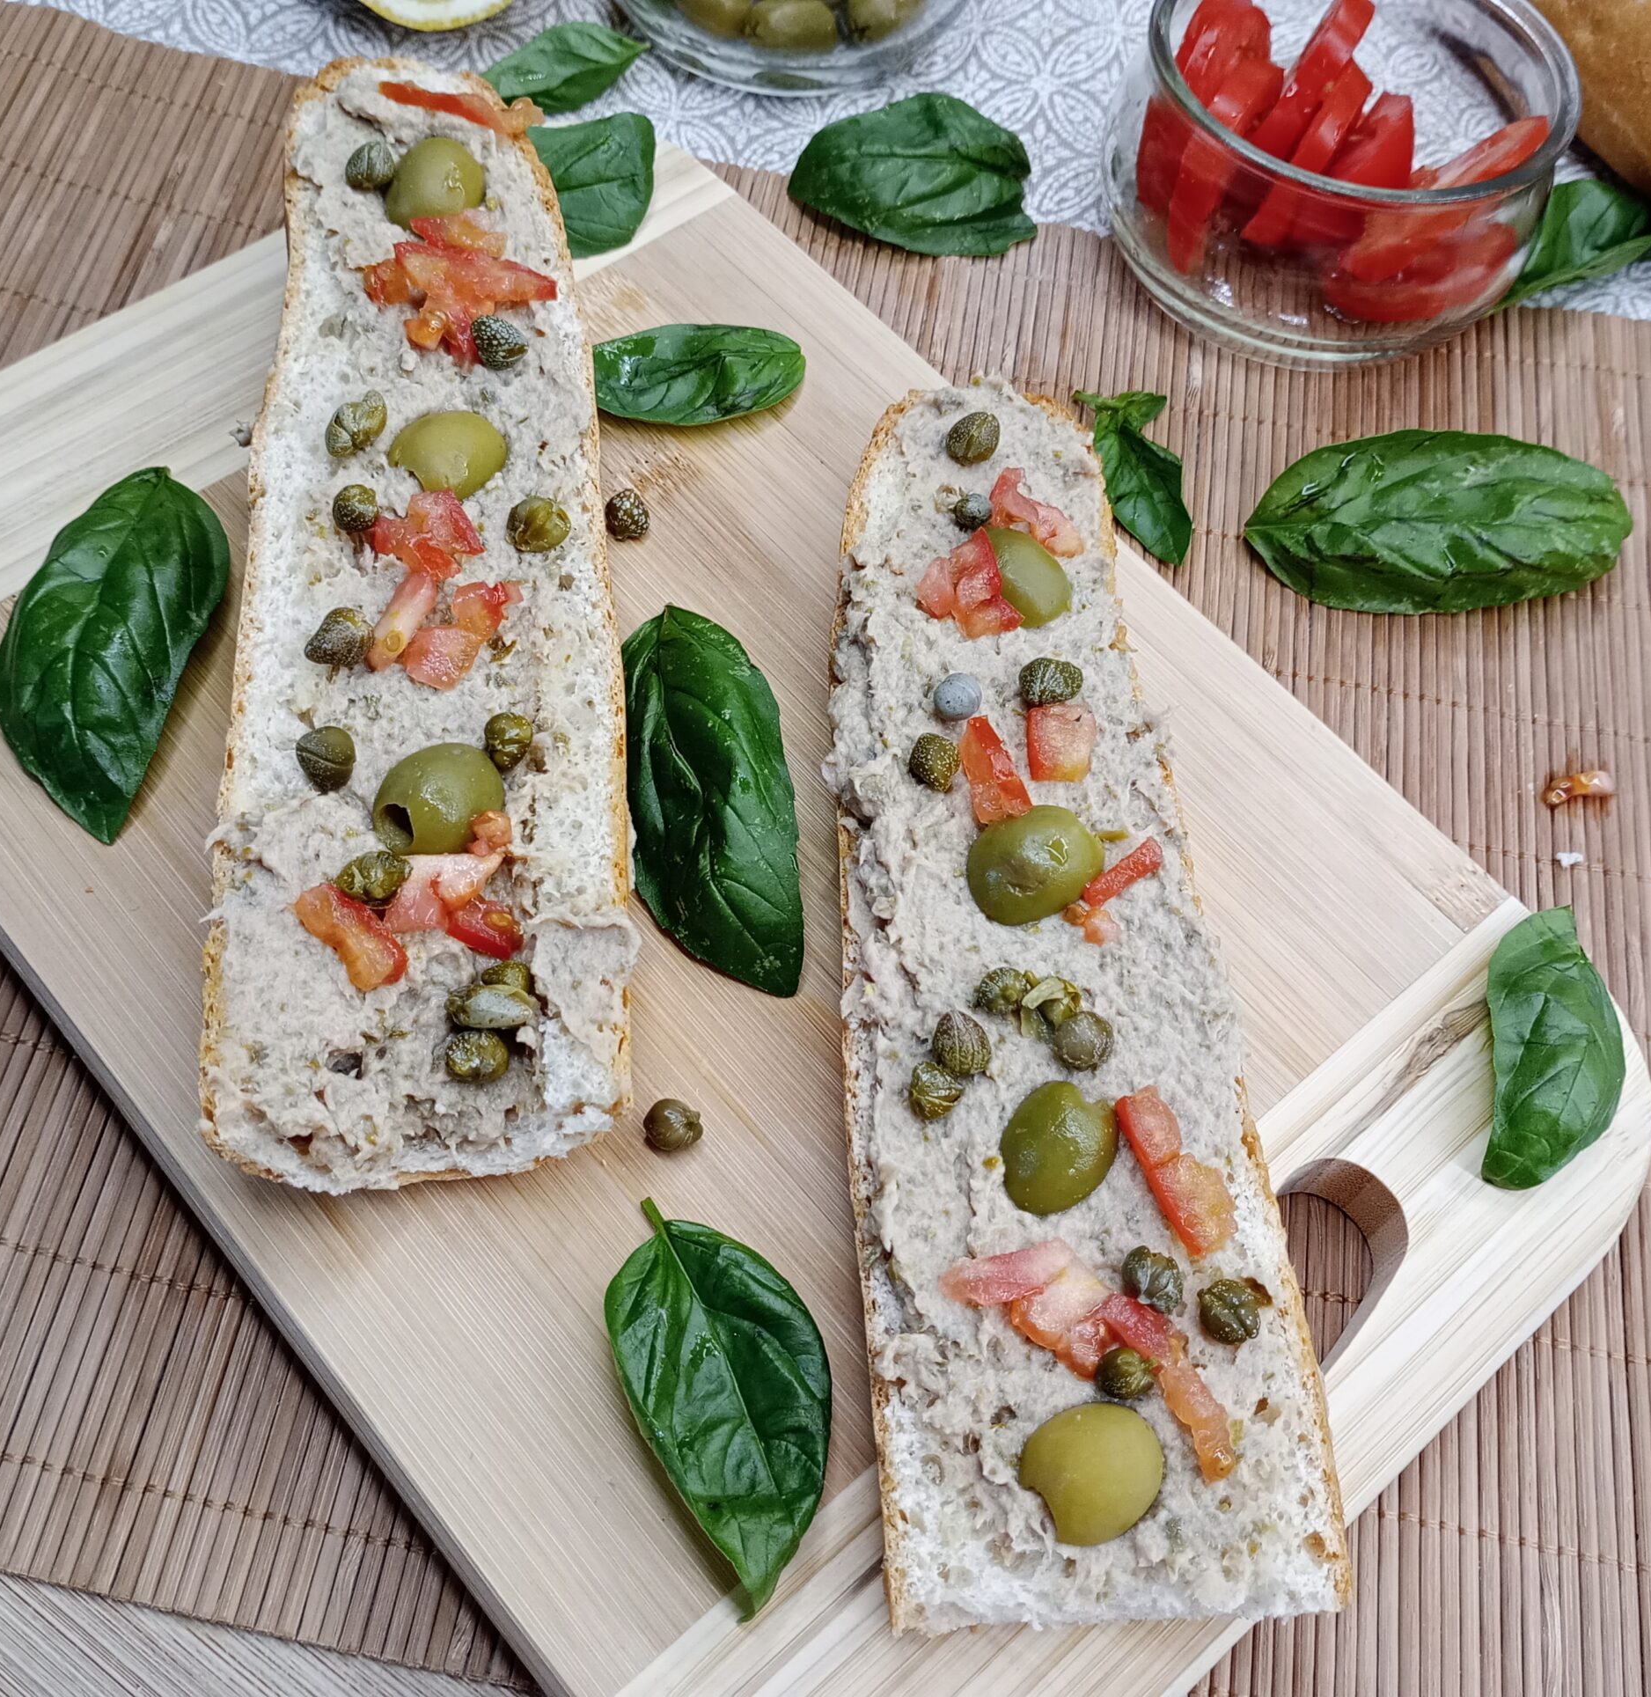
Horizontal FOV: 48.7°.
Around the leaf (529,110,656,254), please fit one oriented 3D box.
[{"bbox_3d":[-0.057,-0.132,0.368,0.048,0.011,0.039,-11,63,-9],"label":"leaf"}]

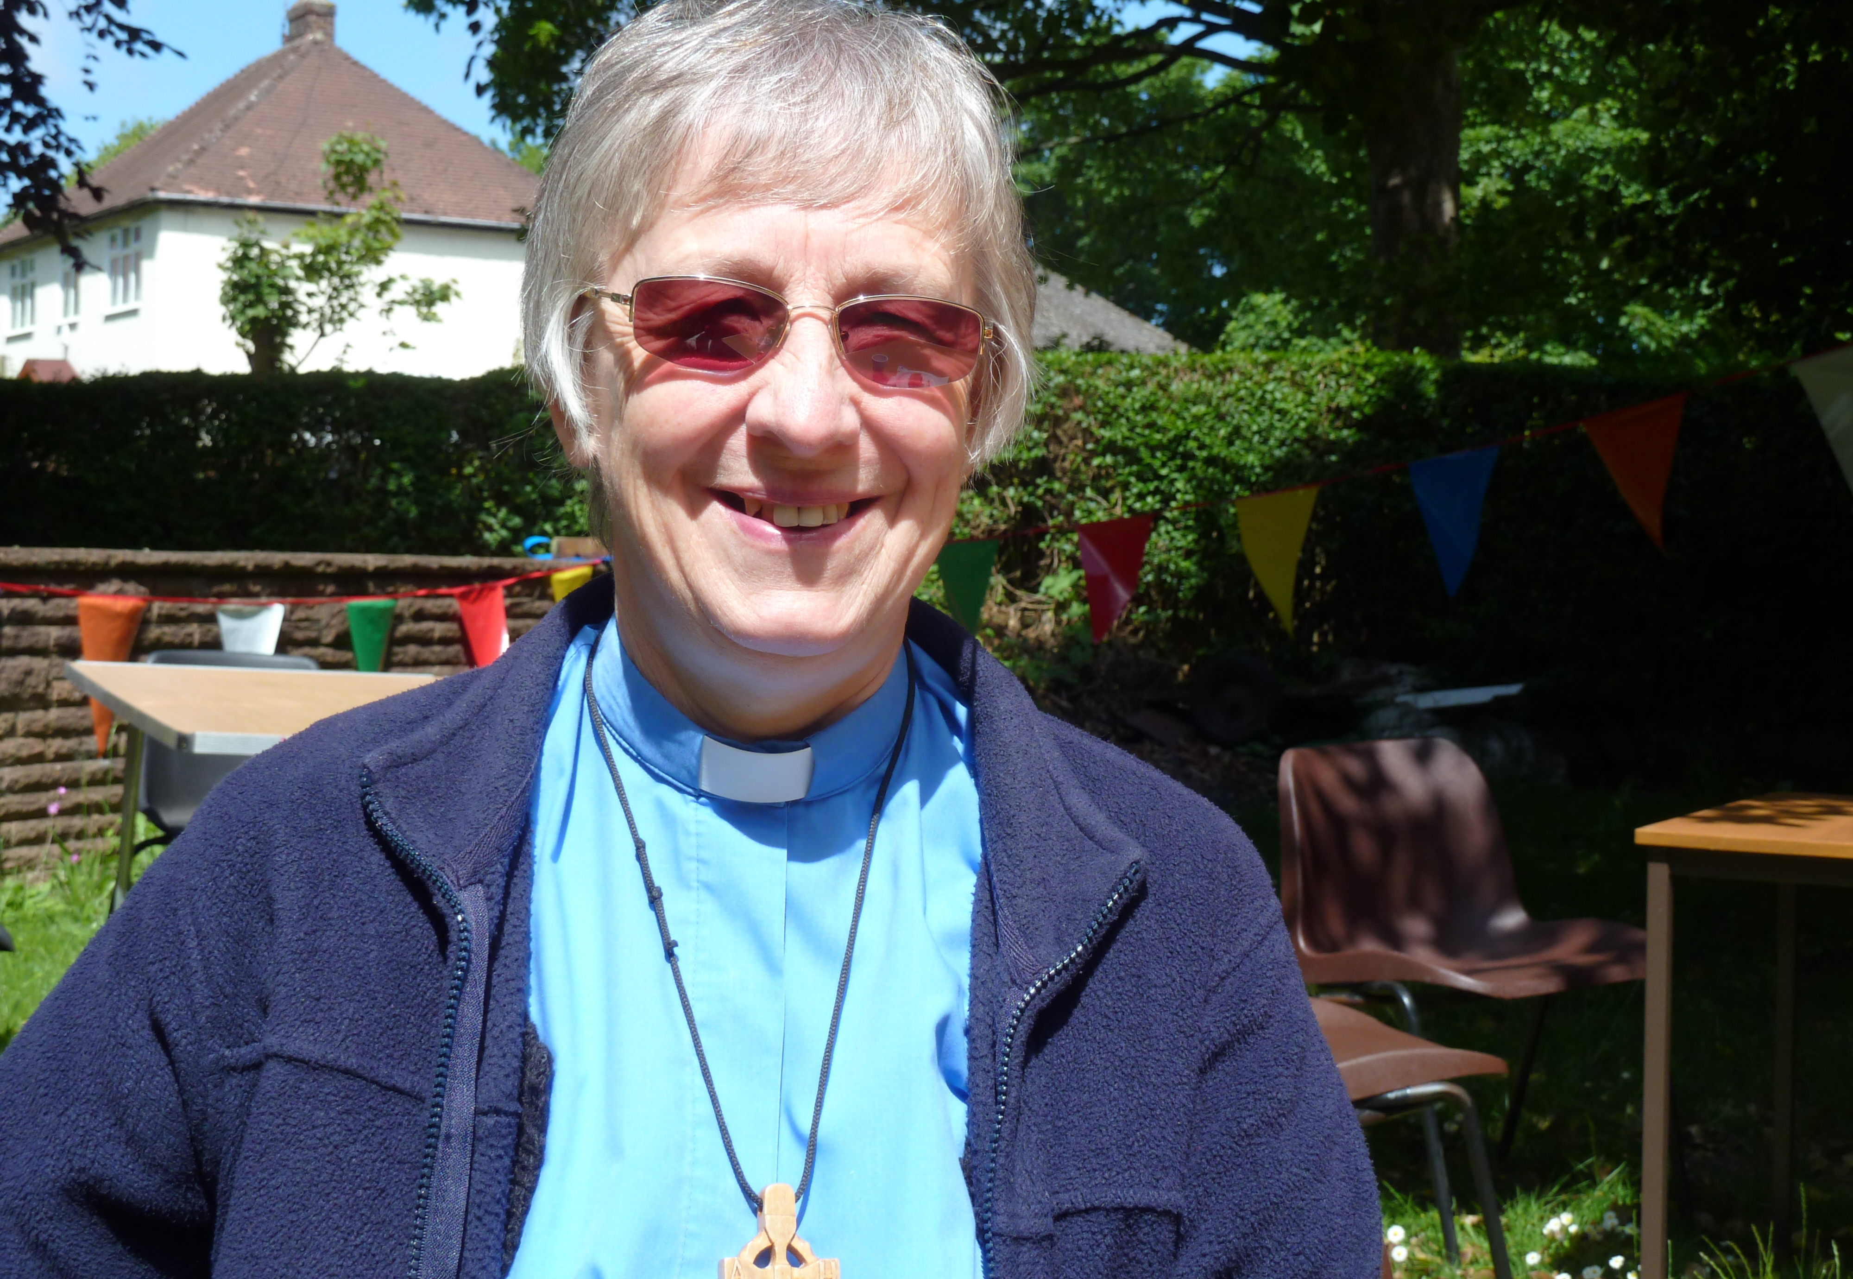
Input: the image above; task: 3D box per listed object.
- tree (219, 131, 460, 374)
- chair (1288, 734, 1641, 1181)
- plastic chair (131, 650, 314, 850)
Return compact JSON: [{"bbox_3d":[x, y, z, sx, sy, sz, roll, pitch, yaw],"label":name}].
[{"bbox_3d":[-5.773,-2.244,28.959,2.400,5.450,2.200,0,1,0],"label":"tree"},{"bbox_3d":[0.895,0.567,4.813,0.500,0.770,0.530,-1,1,-34],"label":"chair"},{"bbox_3d":[-1.565,0.429,6.841,0.490,0.790,0.520,-1,1,-24],"label":"plastic chair"}]

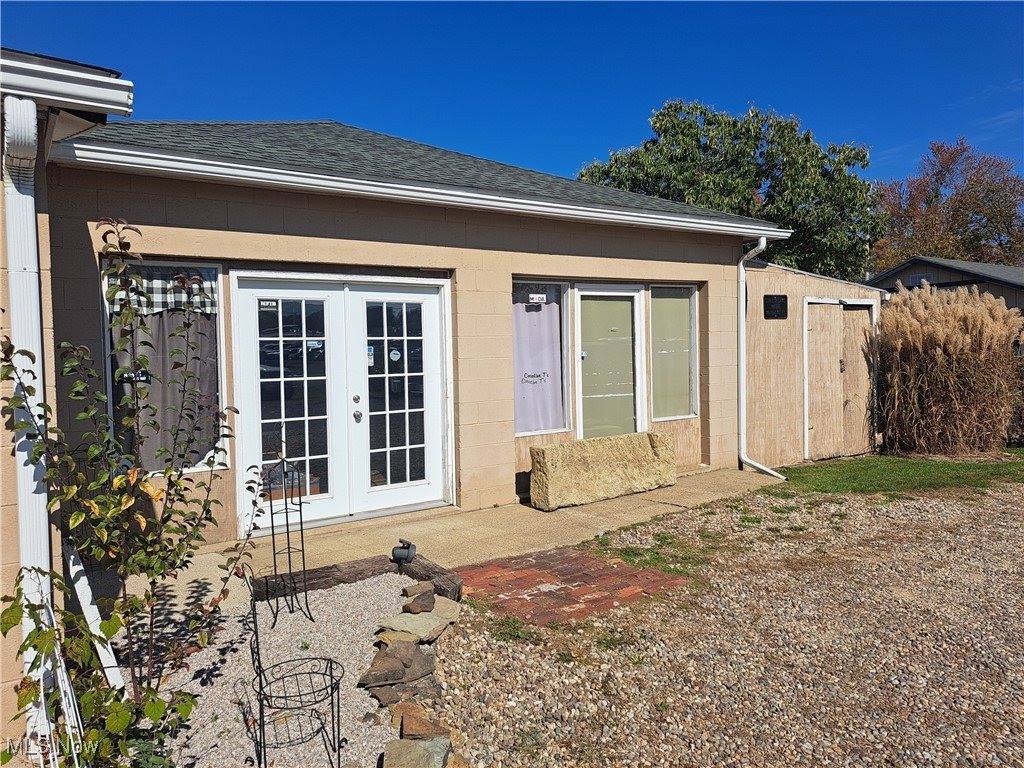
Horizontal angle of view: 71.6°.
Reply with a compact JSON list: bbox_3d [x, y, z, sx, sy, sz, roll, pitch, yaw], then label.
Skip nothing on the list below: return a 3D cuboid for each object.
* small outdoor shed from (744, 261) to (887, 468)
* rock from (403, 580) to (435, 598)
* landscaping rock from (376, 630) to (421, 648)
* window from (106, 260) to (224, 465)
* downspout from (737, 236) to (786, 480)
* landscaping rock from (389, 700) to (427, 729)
[{"bbox_3d":[3.367,-0.329,10.752,3.283,2.616,2.800,-3,3,-34],"label":"small outdoor shed"},{"bbox_3d":[-0.562,1.235,4.267,0.200,0.070,0.130,-2,3,-8],"label":"rock"},{"bbox_3d":[-0.601,1.355,3.725,0.240,0.065,0.170,-1,3,7],"label":"landscaping rock"},{"bbox_3d":[-2.519,-0.121,5.200,0.790,1.550,0.100,-3,3,-33],"label":"window"},{"bbox_3d":[2.905,-0.319,8.311,0.100,2.760,0.620,-3,3,-33],"label":"downspout"},{"bbox_3d":[-0.414,1.308,2.810,0.160,0.070,0.130,-2,3,-9],"label":"landscaping rock"}]

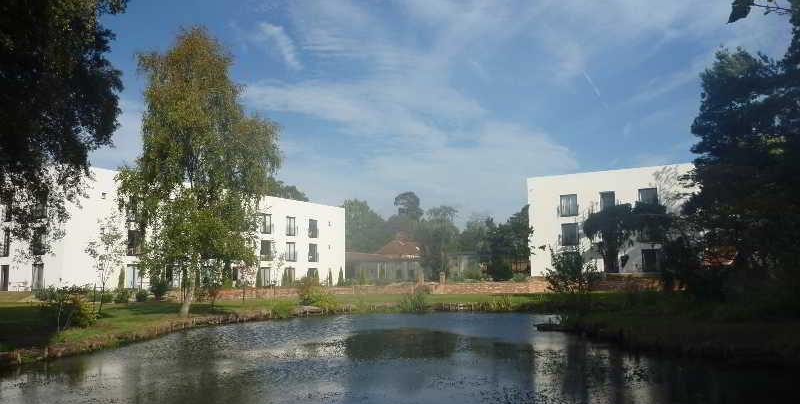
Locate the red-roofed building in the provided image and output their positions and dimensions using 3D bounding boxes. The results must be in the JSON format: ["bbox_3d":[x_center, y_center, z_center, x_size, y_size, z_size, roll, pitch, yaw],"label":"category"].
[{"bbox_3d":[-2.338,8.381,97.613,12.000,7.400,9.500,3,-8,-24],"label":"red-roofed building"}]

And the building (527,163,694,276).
[{"bbox_3d":[24.871,2.843,71.274,17.000,10.400,14.000,-5,-8,31],"label":"building"}]

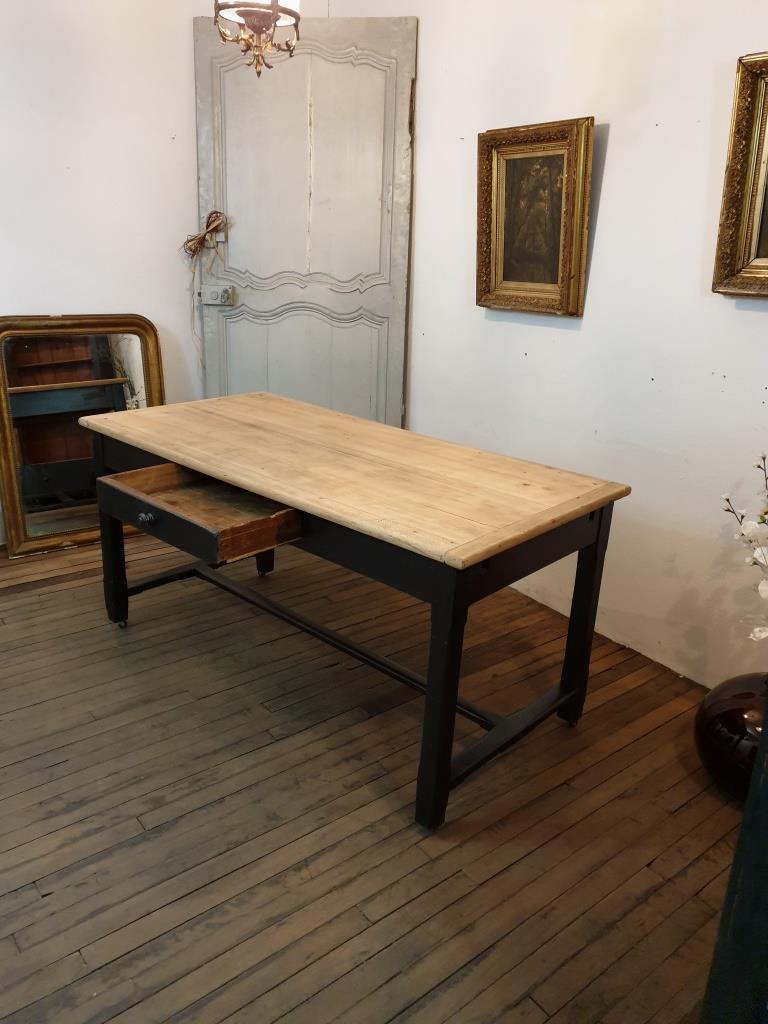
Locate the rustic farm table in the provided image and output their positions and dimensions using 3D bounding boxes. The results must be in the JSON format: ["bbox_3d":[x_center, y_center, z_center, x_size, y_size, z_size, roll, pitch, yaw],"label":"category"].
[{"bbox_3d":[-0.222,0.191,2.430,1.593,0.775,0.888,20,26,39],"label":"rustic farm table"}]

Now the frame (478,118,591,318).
[{"bbox_3d":[0.526,-1.053,2.799,0.072,0.629,0.503,-17,27,-31],"label":"frame"}]

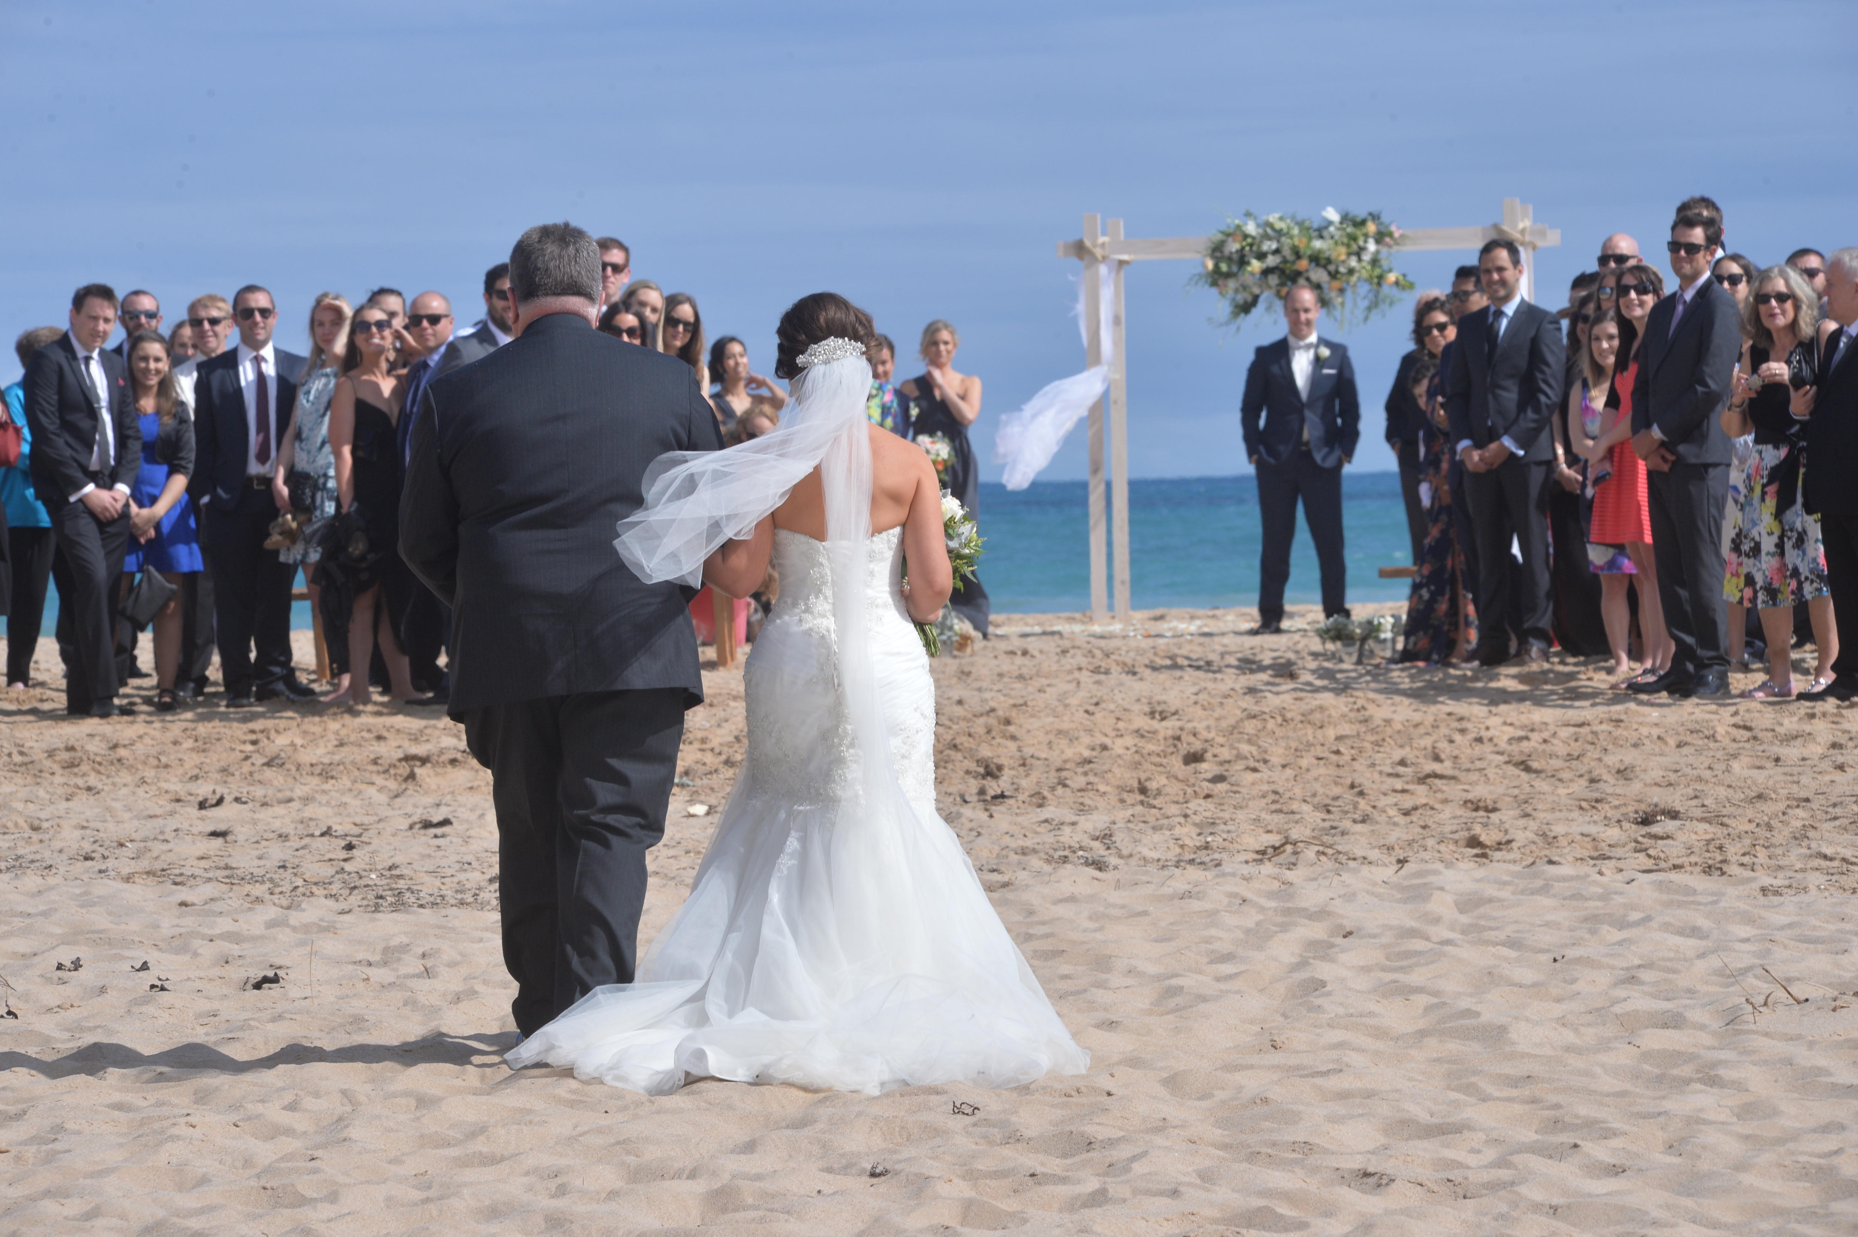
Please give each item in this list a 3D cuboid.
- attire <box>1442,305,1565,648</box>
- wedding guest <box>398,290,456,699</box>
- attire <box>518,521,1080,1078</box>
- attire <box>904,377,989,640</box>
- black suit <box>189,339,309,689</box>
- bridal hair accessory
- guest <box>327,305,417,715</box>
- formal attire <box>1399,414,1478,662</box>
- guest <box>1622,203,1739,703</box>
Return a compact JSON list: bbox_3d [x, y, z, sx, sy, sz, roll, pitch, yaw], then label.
[{"bbox_3d":[2.509,-0.617,41.600,0.520,1.556,0.340,-1,1,28],"label":"attire"},{"bbox_3d":[-2.154,-0.523,41.700,0.480,1.790,0.340,-1,1,37],"label":"wedding guest"},{"bbox_3d":[-0.270,0.391,20.500,1.200,1.170,1.250,-2,1,1],"label":"attire"},{"bbox_3d":[0.089,-0.608,50.900,0.460,1.420,0.420,-2,1,0],"label":"attire"},{"bbox_3d":[-2.938,-0.425,41.400,0.530,1.530,0.330,-2,1,-6],"label":"black suit"},{"bbox_3d":[-0.211,-0.579,20.870,0.155,0.065,0.060,-2,1,0],"label":"bridal hair accessory"},{"bbox_3d":[-2.357,-0.485,40.400,0.450,1.702,0.330,-1,1,-25],"label":"guest"},{"bbox_3d":[2.208,-0.356,41.400,0.420,1.100,0.360,-1,1,15],"label":"formal attire"},{"bbox_3d":[2.856,-0.621,36.000,0.500,1.839,0.360,0,1,42],"label":"guest"}]

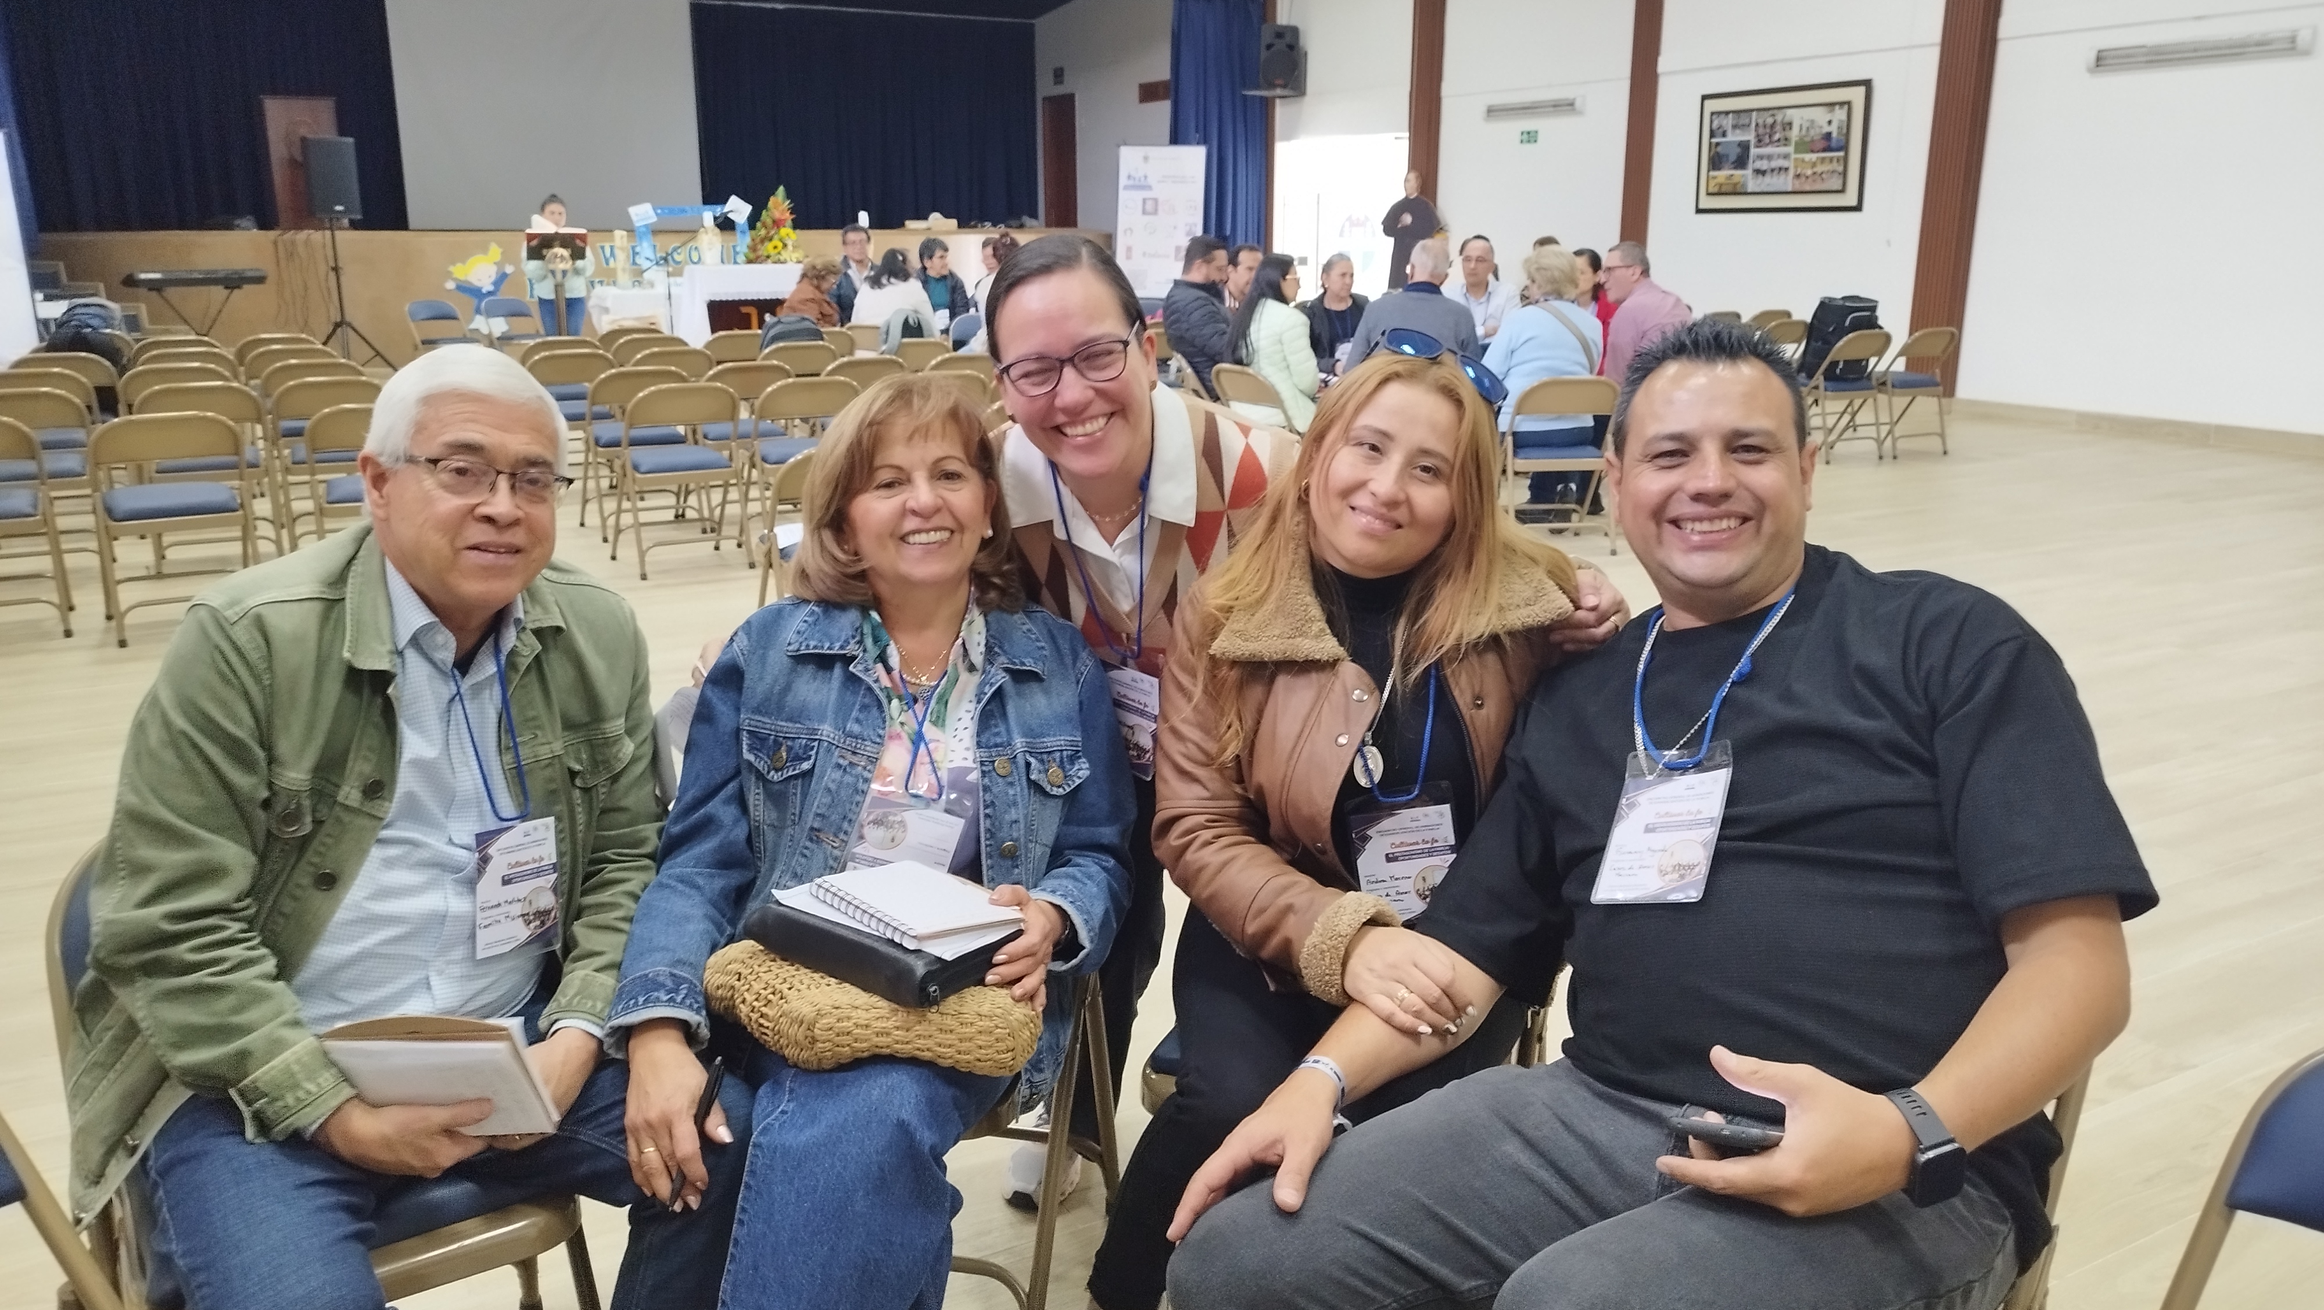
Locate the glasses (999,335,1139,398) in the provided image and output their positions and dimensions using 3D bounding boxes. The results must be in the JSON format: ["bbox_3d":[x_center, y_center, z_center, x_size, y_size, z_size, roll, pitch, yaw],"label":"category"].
[{"bbox_3d":[-0.086,-0.303,1.623,0.132,0.043,0.140,-11,20,11],"label":"glasses"}]

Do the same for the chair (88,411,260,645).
[{"bbox_3d":[-3.403,-0.478,5.561,0.465,0.760,0.480,-10,18,-33],"label":"chair"}]

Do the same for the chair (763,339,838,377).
[{"bbox_3d":[-2.033,-1.328,8.771,0.460,0.757,0.490,-8,17,-28],"label":"chair"}]

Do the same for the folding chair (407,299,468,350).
[{"bbox_3d":[-6.163,-2.664,13.883,0.480,0.760,0.465,12,19,39],"label":"folding chair"}]

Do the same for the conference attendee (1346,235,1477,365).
[{"bbox_3d":[1.128,-1.216,7.280,0.570,1.310,0.800,1,15,4],"label":"conference attendee"}]

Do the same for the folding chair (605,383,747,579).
[{"bbox_3d":[-1.981,-0.744,6.569,0.460,0.757,0.490,-8,17,-28],"label":"folding chair"}]

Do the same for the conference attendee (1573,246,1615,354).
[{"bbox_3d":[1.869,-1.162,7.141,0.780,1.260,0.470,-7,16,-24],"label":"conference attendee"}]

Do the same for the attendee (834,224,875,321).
[{"bbox_3d":[-1.957,-2.067,10.417,0.520,1.330,0.750,-3,15,-12],"label":"attendee"}]

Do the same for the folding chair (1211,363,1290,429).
[{"bbox_3d":[0.506,-0.927,7.243,0.490,0.757,0.460,-10,18,-32],"label":"folding chair"}]

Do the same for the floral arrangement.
[{"bbox_3d":[-3.693,-4.054,15.245,0.490,0.700,0.380,-8,17,-28],"label":"floral arrangement"}]

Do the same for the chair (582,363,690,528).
[{"bbox_3d":[-2.371,-0.936,7.294,0.460,0.757,0.490,-8,17,-28],"label":"chair"}]

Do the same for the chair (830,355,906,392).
[{"bbox_3d":[-1.507,-1.111,7.968,0.465,0.760,0.480,-8,17,-28],"label":"chair"}]

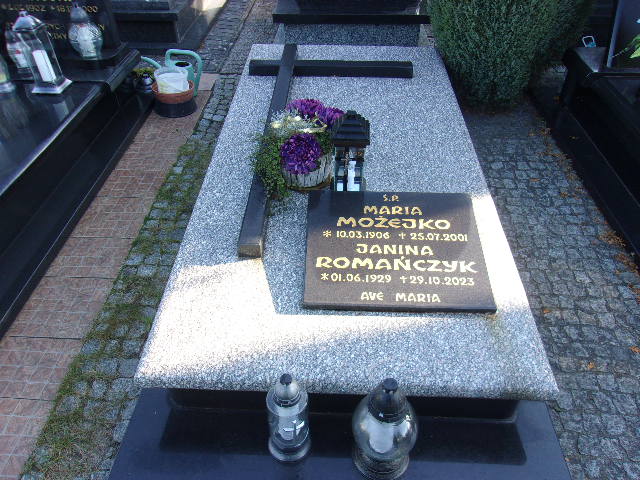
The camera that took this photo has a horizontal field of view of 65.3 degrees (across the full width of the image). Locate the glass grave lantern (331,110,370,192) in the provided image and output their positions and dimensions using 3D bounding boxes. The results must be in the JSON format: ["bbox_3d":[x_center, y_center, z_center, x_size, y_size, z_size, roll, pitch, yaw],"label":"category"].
[{"bbox_3d":[0.096,-0.244,1.577,0.109,0.356,0.109,5,42,6],"label":"glass grave lantern"}]

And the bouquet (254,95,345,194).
[{"bbox_3d":[-0.072,-0.332,1.744,0.303,0.263,0.273,1,42,2],"label":"bouquet"}]

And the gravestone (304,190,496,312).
[{"bbox_3d":[0.216,0.022,1.463,0.512,0.030,0.397,1,55,1],"label":"gravestone"}]

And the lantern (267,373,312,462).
[{"bbox_3d":[-0.072,0.400,1.160,0.103,0.287,0.103,1,42,2],"label":"lantern"}]

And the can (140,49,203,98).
[{"bbox_3d":[-0.874,-1.009,3.013,0.369,0.289,0.167,1,42,2],"label":"can"}]

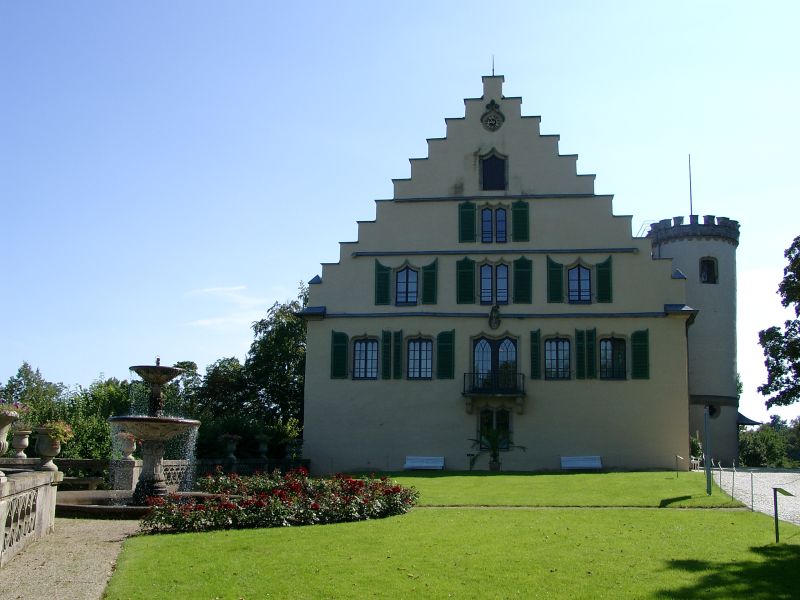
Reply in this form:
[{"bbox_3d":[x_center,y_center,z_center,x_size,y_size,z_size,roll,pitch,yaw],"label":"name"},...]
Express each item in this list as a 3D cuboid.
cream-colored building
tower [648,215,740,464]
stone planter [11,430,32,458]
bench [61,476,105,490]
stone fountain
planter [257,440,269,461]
[{"bbox_3d":[7.734,-0.076,47.034,21.923,19.656,19.000,0,-9,8],"label":"cream-colored building"},{"bbox_3d":[15.892,2.339,42.565,4.662,12.886,4.662,0,-9,8],"label":"tower"},{"bbox_3d":[-9.433,3.610,19.600,0.489,0.675,0.489,1,-9,0],"label":"stone planter"},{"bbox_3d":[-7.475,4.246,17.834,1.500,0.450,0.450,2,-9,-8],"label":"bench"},{"bbox_3d":[-4.790,2.603,15.680,1.840,2.854,1.840,1,-9,0],"label":"stone fountain"},{"bbox_3d":[-4.882,5.362,28.000,0.402,0.700,0.402,1,-9,0],"label":"planter"}]

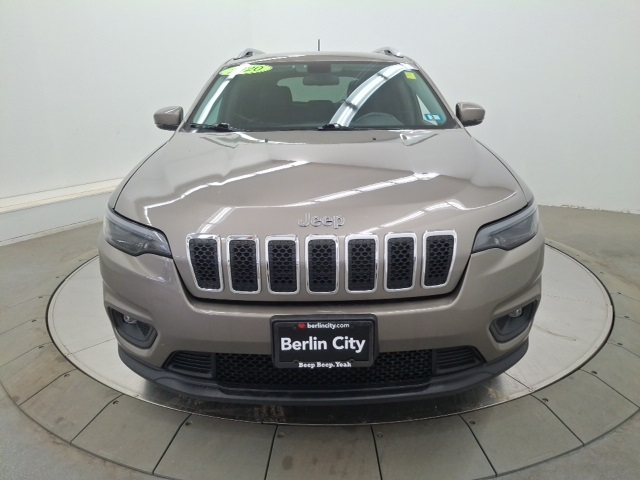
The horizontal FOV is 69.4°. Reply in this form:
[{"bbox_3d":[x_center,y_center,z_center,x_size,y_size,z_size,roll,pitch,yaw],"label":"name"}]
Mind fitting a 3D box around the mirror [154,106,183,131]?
[{"bbox_3d":[-0.951,-0.773,2.917,0.190,0.155,0.150,-1,17,0],"label":"mirror"}]

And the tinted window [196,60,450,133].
[{"bbox_3d":[-0.008,-0.874,2.723,1.450,0.160,0.880,-1,45,0],"label":"tinted window"}]

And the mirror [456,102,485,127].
[{"bbox_3d":[0.939,-0.802,2.917,0.190,0.155,0.150,-1,17,0],"label":"mirror"}]

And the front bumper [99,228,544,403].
[{"bbox_3d":[0.010,0.254,1.726,1.800,0.520,0.550,-1,17,0],"label":"front bumper"}]

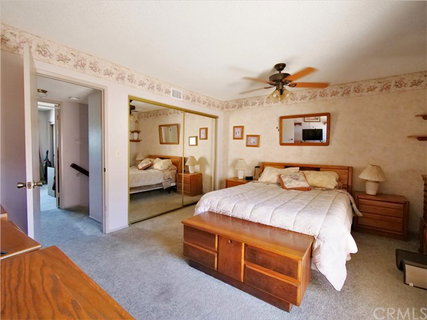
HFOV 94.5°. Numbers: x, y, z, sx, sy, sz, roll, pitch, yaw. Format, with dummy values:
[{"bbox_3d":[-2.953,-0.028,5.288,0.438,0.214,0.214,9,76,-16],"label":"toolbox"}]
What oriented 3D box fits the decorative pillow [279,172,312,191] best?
[{"bbox_3d":[1.341,0.347,3.277,0.420,0.130,0.380,-7,44,19],"label":"decorative pillow"}]

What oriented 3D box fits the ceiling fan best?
[{"bbox_3d":[0.948,-1.073,2.782,1.300,0.530,1.300,4,4,37],"label":"ceiling fan"}]

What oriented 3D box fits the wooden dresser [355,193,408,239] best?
[{"bbox_3d":[2.579,0.846,3.086,0.610,0.540,0.410,4,4,37],"label":"wooden dresser"}]

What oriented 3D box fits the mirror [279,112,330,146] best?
[{"bbox_3d":[1.772,-0.582,3.888,0.920,0.610,0.035,4,4,37],"label":"mirror"}]

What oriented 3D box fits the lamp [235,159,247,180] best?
[{"bbox_3d":[0.634,0.211,4.548,0.305,0.475,0.305,1,3,0],"label":"lamp"}]

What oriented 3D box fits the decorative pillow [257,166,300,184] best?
[{"bbox_3d":[1.226,0.294,3.780,0.670,0.390,0.160,3,-27,33],"label":"decorative pillow"}]

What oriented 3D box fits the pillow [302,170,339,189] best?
[{"bbox_3d":[1.815,0.328,3.416,0.610,0.380,0.160,3,-26,29],"label":"pillow"}]

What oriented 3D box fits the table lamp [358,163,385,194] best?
[{"bbox_3d":[2.529,0.321,3.132,0.330,0.495,0.330,4,4,37],"label":"table lamp"}]

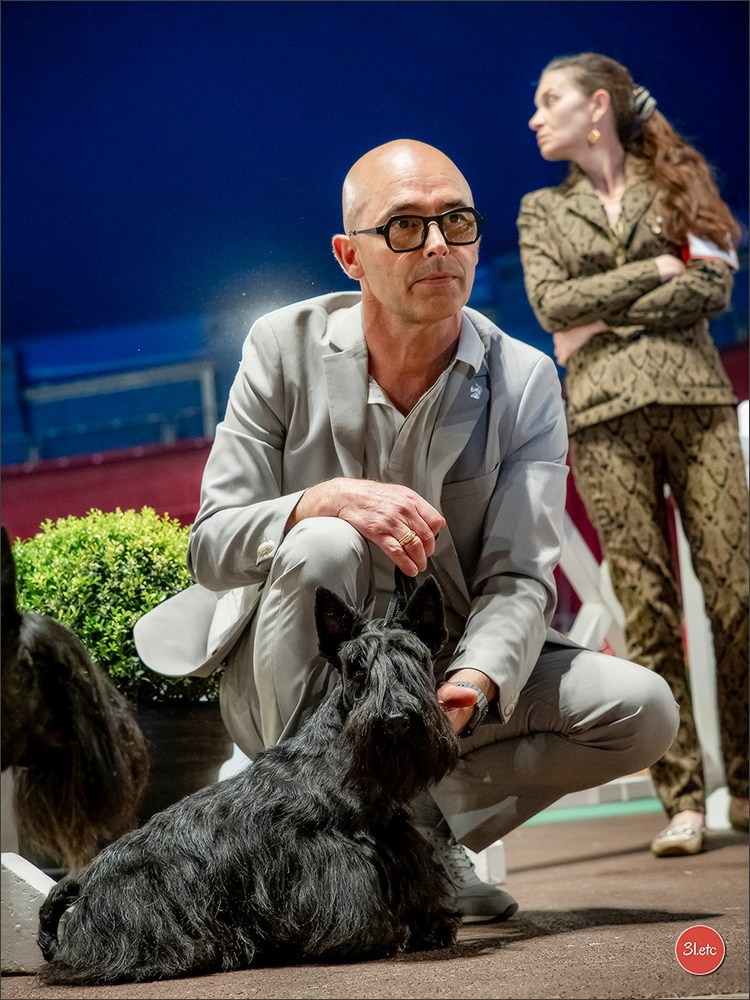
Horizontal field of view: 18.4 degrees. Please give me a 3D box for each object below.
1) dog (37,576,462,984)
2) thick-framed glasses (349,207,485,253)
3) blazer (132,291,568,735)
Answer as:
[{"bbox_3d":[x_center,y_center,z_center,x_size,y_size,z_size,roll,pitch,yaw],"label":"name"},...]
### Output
[{"bbox_3d":[-0.139,0.322,2.660,0.450,0.410,0.250,-12,-9,31],"label":"dog"},{"bbox_3d":[0.041,-0.335,2.933,0.143,0.050,0.145,-12,7,-26],"label":"thick-framed glasses"},{"bbox_3d":[-0.021,0.019,2.960,0.500,0.540,0.460,-5,-8,-16],"label":"blazer"}]

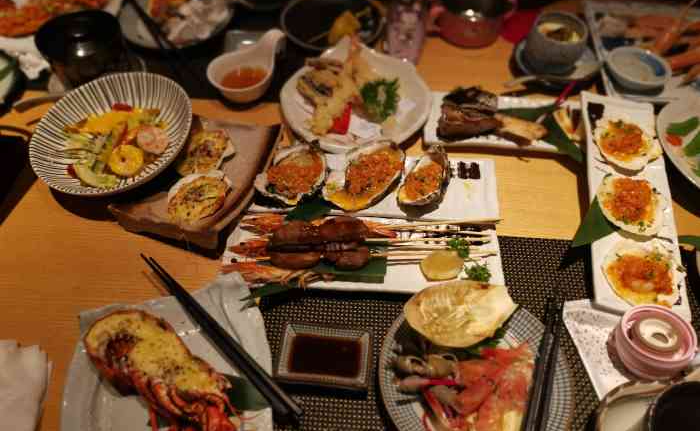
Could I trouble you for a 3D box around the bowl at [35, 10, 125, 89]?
[{"bbox_3d":[-0.365,-0.220,0.767,0.113,0.078,0.113,0,54,0],"label":"bowl"}]

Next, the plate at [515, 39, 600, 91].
[{"bbox_3d":[0.298,-0.224,0.797,0.120,0.025,0.120,0,52,0],"label":"plate"}]

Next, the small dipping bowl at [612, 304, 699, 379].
[{"bbox_3d":[0.294,0.123,0.533,0.066,0.036,0.066,0,54,0],"label":"small dipping bowl"}]

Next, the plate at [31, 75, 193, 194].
[{"bbox_3d":[-0.285,-0.087,0.681,0.194,0.060,0.194,0,54,0],"label":"plate"}]

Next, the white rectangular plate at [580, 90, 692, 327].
[{"bbox_3d":[0.320,-0.023,0.640,0.094,0.025,0.332,11,53,8],"label":"white rectangular plate"}]

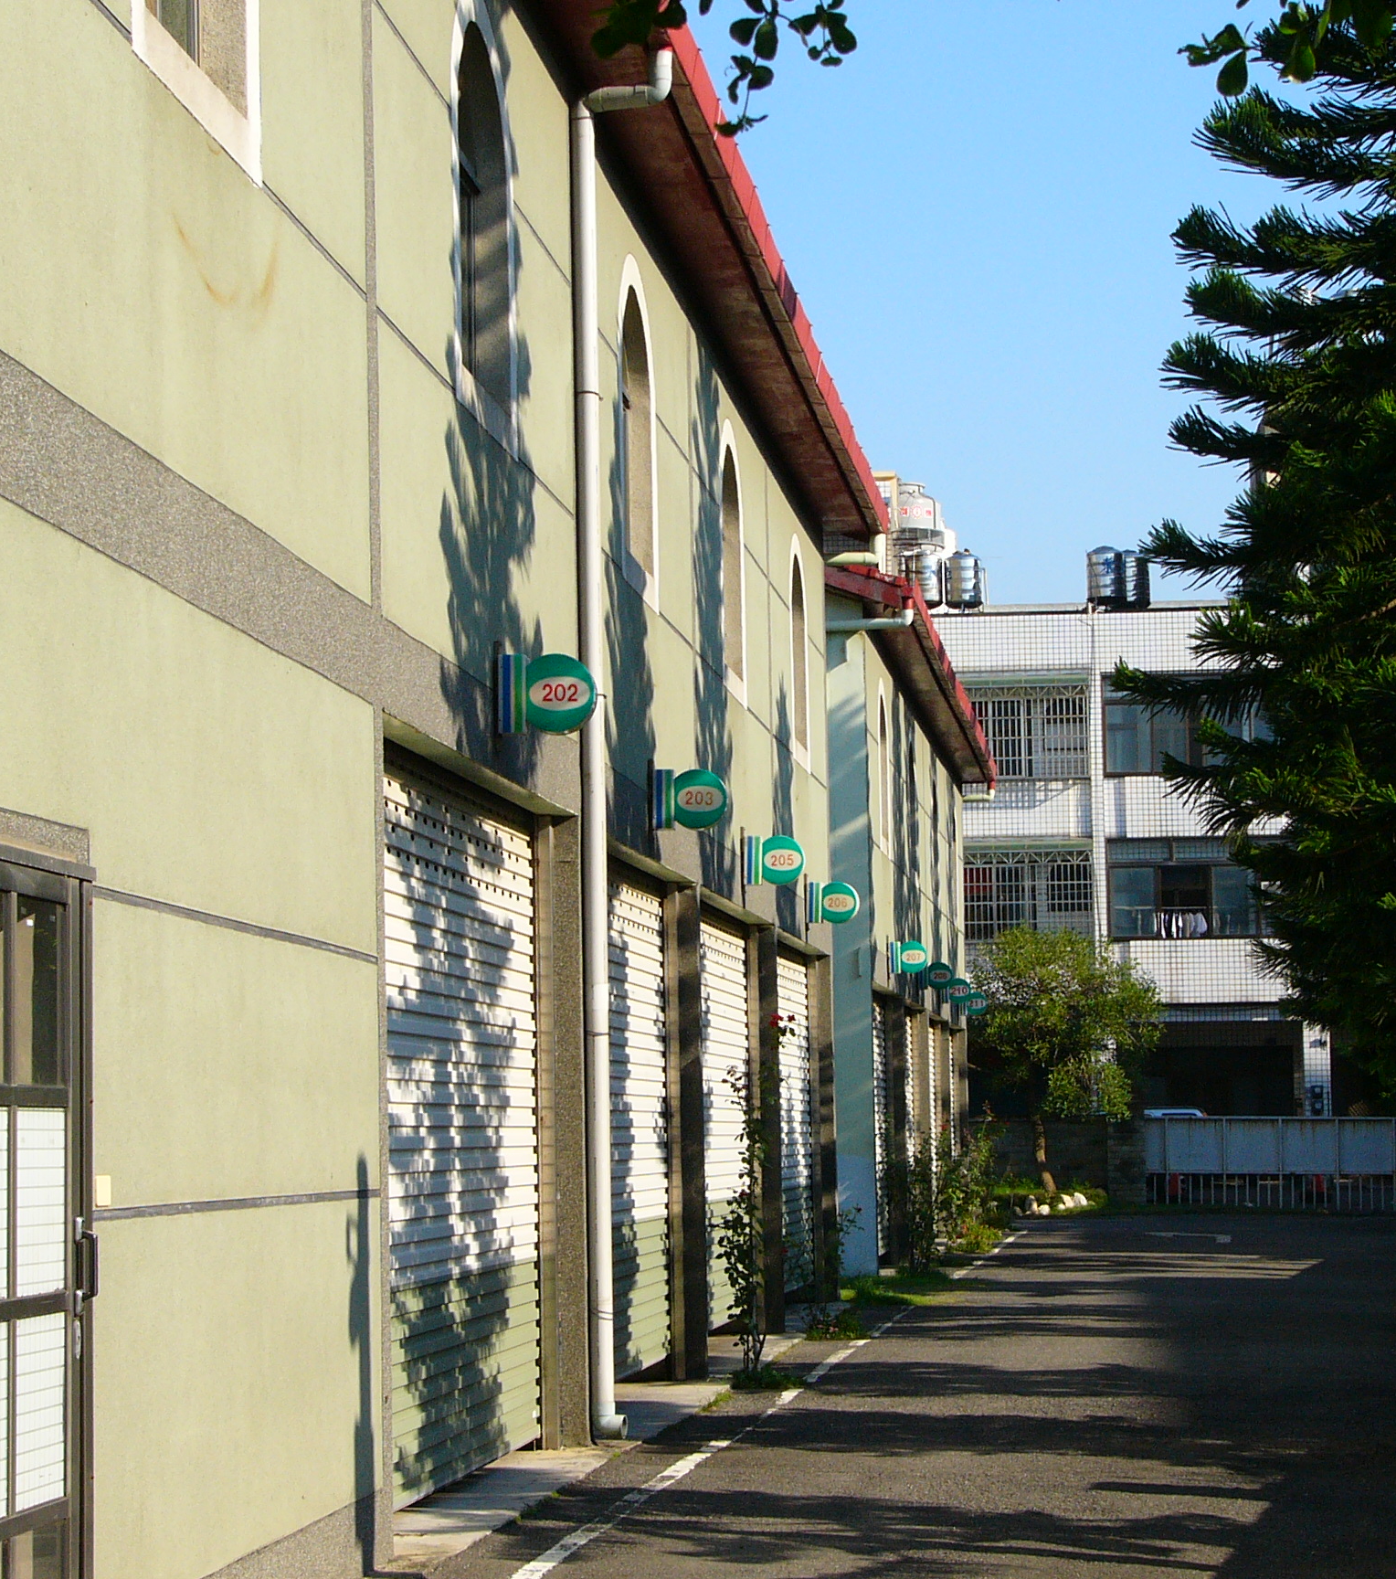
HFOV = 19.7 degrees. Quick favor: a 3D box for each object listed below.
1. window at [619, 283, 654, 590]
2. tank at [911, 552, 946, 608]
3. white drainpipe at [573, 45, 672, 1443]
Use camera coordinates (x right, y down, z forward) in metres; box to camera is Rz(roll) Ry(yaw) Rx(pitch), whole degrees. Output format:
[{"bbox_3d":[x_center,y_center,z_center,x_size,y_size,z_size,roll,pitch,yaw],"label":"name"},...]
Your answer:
[{"bbox_3d":[-0.422,-2.026,22.488,0.200,1.530,1.370,-1,-5,6],"label":"window"},{"bbox_3d":[4.643,-4.291,82.000,0.740,1.200,0.740,-1,-5,6],"label":"tank"},{"bbox_3d":[-0.331,-0.296,19.915,0.490,6.950,0.120,-1,-5,6],"label":"white drainpipe"}]

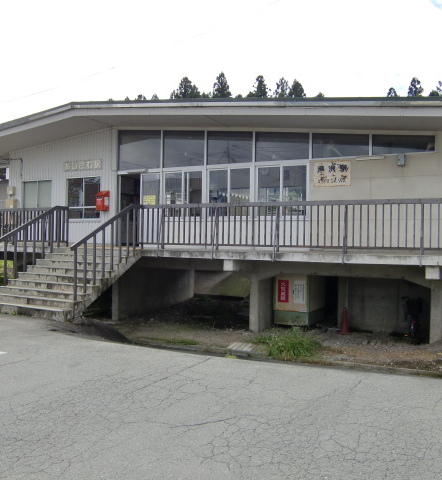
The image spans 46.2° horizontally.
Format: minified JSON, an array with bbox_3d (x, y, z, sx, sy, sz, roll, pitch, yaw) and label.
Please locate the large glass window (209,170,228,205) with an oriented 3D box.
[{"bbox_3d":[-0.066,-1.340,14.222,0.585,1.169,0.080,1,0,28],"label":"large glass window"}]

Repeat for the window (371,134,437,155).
[{"bbox_3d":[4.217,-2.254,11.983,1.391,0.511,0.080,1,0,28],"label":"window"}]

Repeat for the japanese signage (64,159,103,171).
[{"bbox_3d":[-4.237,-2.278,15.885,1.551,0.354,0.060,1,-1,28],"label":"japanese signage"}]

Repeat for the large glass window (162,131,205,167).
[{"bbox_3d":[-1.026,-2.543,14.286,1.388,1.090,0.080,1,-1,28],"label":"large glass window"}]

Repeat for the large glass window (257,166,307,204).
[{"bbox_3d":[1.502,-1.228,12.938,1.364,1.296,0.080,1,-1,28],"label":"large glass window"}]

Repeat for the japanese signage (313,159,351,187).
[{"bbox_3d":[2.727,-1.615,12.725,0.925,0.616,0.040,1,0,28],"label":"japanese signage"}]

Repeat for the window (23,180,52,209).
[{"bbox_3d":[-6.194,-1.457,17.439,1.347,1.129,0.080,1,0,28],"label":"window"}]

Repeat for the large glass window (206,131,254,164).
[{"bbox_3d":[0.219,-2.464,13.632,1.391,0.939,0.080,1,-1,28],"label":"large glass window"}]

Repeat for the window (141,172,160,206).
[{"bbox_3d":[-2.021,-1.418,14.787,0.683,0.997,0.080,1,-1,28],"label":"window"}]

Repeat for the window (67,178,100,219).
[{"bbox_3d":[-4.375,-1.327,16.483,1.387,1.305,0.080,1,0,28],"label":"window"}]

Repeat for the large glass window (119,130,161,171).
[{"bbox_3d":[-2.361,-2.622,14.987,1.534,1.263,0.080,1,-1,28],"label":"large glass window"}]

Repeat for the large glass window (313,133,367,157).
[{"bbox_3d":[2.914,-2.350,12.668,1.419,0.669,0.080,1,0,28],"label":"large glass window"}]

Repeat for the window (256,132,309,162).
[{"bbox_3d":[1.572,-2.459,13.373,1.485,0.816,0.080,1,0,28],"label":"window"}]

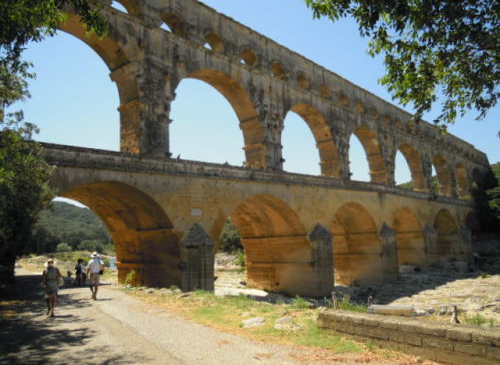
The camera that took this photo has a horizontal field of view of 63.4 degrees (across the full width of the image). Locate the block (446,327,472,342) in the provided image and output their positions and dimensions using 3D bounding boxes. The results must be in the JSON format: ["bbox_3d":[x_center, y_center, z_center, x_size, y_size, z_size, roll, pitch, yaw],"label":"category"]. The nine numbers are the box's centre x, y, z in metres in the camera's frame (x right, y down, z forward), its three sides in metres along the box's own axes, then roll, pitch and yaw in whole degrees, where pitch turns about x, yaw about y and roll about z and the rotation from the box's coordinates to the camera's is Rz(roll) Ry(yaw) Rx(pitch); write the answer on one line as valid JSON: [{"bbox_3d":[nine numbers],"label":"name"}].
[{"bbox_3d":[3.037,2.141,5.745,0.340,0.120,0.336,2,-9,-41],"label":"block"}]

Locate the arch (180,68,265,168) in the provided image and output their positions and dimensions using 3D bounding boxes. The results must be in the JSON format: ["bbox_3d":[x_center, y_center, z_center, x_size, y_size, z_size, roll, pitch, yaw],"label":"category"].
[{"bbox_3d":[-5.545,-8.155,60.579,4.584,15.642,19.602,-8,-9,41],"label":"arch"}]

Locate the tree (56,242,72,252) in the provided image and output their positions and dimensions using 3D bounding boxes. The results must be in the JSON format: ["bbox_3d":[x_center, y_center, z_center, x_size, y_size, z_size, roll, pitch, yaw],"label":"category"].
[{"bbox_3d":[-64.219,22.156,140.000,5.800,3.900,5.400,-1,-8,-25],"label":"tree"}]

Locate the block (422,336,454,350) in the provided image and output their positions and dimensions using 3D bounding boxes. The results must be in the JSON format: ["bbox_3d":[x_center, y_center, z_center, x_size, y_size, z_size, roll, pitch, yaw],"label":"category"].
[{"bbox_3d":[2.652,2.205,5.614,0.411,0.167,0.290,-8,-9,40],"label":"block"}]

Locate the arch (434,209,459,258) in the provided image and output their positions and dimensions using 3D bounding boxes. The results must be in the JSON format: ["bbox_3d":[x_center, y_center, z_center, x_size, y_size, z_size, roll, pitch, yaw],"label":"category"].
[{"bbox_3d":[49.750,14.478,115.247,12.000,13.000,22.800,-10,-9,40],"label":"arch"}]

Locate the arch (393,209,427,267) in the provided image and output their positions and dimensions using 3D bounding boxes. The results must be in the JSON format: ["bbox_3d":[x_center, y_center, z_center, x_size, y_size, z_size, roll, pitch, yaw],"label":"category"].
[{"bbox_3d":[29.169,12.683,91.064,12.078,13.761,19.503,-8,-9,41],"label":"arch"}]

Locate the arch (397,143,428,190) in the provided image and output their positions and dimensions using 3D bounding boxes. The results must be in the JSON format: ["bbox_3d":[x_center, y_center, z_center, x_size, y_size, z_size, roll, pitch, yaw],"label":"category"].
[{"bbox_3d":[44.328,-3.858,118.361,4.600,15.400,24.000,-10,-9,40],"label":"arch"}]

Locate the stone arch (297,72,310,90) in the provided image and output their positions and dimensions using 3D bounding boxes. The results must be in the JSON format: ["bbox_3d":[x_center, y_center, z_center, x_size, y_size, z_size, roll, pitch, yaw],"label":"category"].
[{"bbox_3d":[9.582,-20.101,80.911,3.200,3.700,4.500,-10,-9,40],"label":"stone arch"}]

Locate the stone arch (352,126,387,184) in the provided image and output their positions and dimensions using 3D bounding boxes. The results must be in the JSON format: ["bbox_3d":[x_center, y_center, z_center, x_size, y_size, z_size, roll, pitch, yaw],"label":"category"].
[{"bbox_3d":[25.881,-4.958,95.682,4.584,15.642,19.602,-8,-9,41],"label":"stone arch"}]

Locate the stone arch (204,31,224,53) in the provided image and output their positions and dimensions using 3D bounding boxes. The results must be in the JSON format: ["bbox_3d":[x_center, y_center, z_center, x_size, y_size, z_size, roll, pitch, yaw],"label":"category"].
[{"bbox_3d":[-6.477,-20.436,60.667,3.267,3.267,4.158,-8,-9,41],"label":"stone arch"}]

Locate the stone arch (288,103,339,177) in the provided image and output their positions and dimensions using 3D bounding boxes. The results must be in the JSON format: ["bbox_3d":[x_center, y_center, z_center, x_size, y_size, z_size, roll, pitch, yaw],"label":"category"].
[{"bbox_3d":[10.108,-7.451,78.962,4.600,15.800,20.300,-10,-9,40],"label":"stone arch"}]

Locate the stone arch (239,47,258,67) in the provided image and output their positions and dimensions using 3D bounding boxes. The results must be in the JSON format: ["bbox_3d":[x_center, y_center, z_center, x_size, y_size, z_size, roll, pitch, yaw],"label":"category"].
[{"bbox_3d":[-1.437,-19.948,66.300,3.267,3.317,4.257,-8,-9,41],"label":"stone arch"}]

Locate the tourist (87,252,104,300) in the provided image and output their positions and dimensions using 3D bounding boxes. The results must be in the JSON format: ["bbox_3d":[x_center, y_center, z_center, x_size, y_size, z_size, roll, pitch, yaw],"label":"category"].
[{"bbox_3d":[-5.743,3.472,15.061,0.620,1.760,0.460,0,-7,-12],"label":"tourist"}]

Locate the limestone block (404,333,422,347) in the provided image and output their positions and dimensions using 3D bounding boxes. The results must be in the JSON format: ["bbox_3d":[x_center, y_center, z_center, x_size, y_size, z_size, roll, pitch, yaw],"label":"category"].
[{"bbox_3d":[2.401,2.244,5.816,0.230,0.168,0.270,-8,-9,40],"label":"limestone block"}]

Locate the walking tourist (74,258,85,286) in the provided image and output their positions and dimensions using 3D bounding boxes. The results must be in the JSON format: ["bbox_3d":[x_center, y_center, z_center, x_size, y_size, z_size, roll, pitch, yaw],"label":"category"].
[{"bbox_3d":[-10.578,5.551,25.167,0.500,1.680,0.420,-5,-7,22],"label":"walking tourist"}]

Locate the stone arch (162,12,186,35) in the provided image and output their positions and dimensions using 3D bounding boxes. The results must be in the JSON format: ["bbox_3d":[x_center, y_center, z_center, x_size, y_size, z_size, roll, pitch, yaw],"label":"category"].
[{"bbox_3d":[-11.683,-21.015,54.860,3.267,3.168,4.158,-8,-9,41],"label":"stone arch"}]

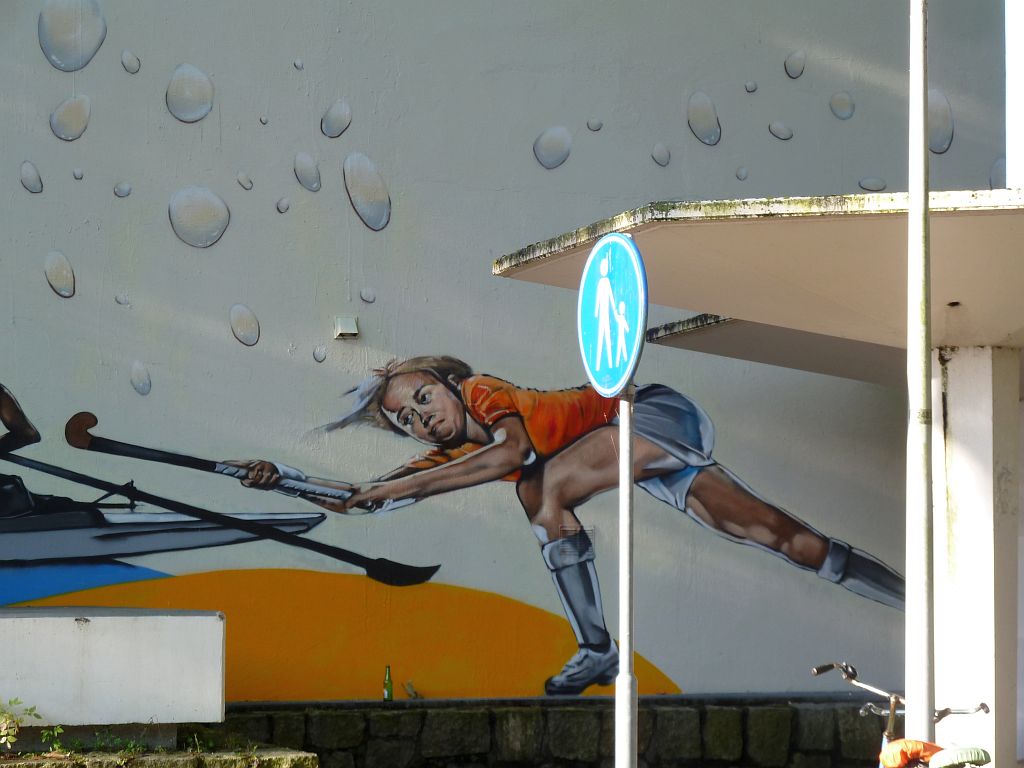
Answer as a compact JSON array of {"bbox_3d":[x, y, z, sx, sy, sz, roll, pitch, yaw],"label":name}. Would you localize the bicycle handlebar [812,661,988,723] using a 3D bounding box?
[{"bbox_3d":[1.669,1.321,12.200,0.670,0.260,0.340,-1,-4,18],"label":"bicycle handlebar"}]

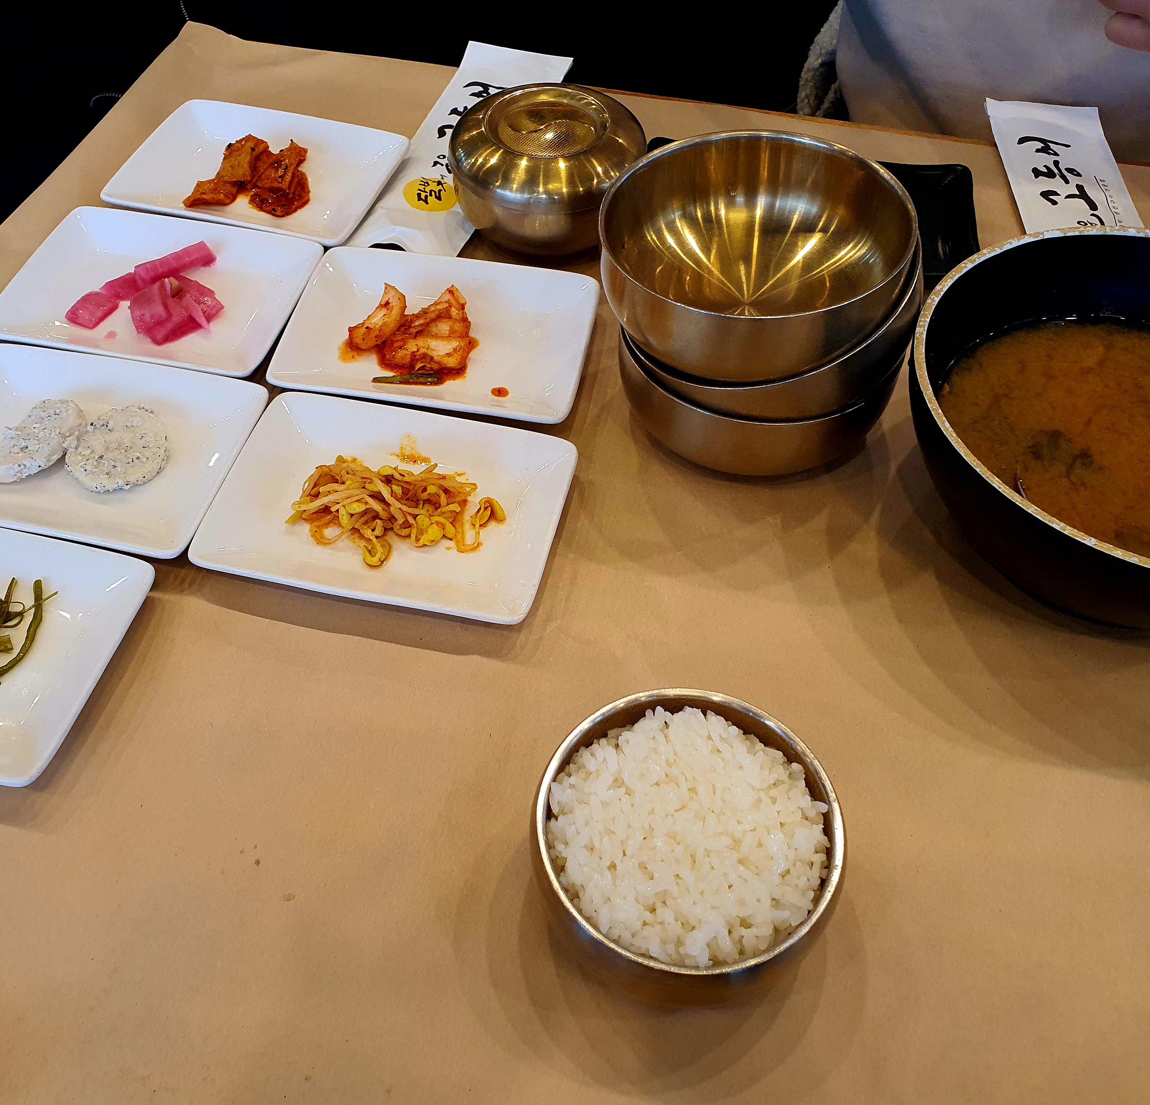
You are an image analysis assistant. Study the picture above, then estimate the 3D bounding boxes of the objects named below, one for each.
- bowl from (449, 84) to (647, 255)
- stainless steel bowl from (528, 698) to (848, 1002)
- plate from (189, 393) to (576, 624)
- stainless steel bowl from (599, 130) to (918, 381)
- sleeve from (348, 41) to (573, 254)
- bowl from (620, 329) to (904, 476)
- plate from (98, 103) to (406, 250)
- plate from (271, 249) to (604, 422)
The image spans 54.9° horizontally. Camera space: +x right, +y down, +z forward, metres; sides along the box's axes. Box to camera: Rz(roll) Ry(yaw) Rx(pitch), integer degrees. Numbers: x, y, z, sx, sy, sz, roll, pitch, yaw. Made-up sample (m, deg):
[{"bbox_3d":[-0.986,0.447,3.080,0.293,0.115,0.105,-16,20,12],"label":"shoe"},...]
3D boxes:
[{"bbox_3d":[-0.016,-0.228,0.658,0.116,0.063,0.116,0,54,0],"label":"bowl"},{"bbox_3d":[0.041,0.111,0.419,0.113,0.052,0.113,0,54,0],"label":"stainless steel bowl"},{"bbox_3d":[-0.086,-0.018,0.530,0.161,0.022,0.115,11,55,7],"label":"plate"},{"bbox_3d":[0.083,-0.132,0.515,0.138,0.057,0.138,-1,52,3],"label":"stainless steel bowl"},{"bbox_3d":[-0.075,-0.262,0.713,0.074,0.012,0.225,15,55,10],"label":"sleeve"},{"bbox_3d":[0.092,-0.097,0.568,0.139,0.057,0.139,1,54,0],"label":"bowl"},{"bbox_3d":[-0.191,-0.228,0.681,0.161,0.022,0.115,13,55,9],"label":"plate"},{"bbox_3d":[-0.072,-0.113,0.599,0.161,0.022,0.115,8,54,5],"label":"plate"}]

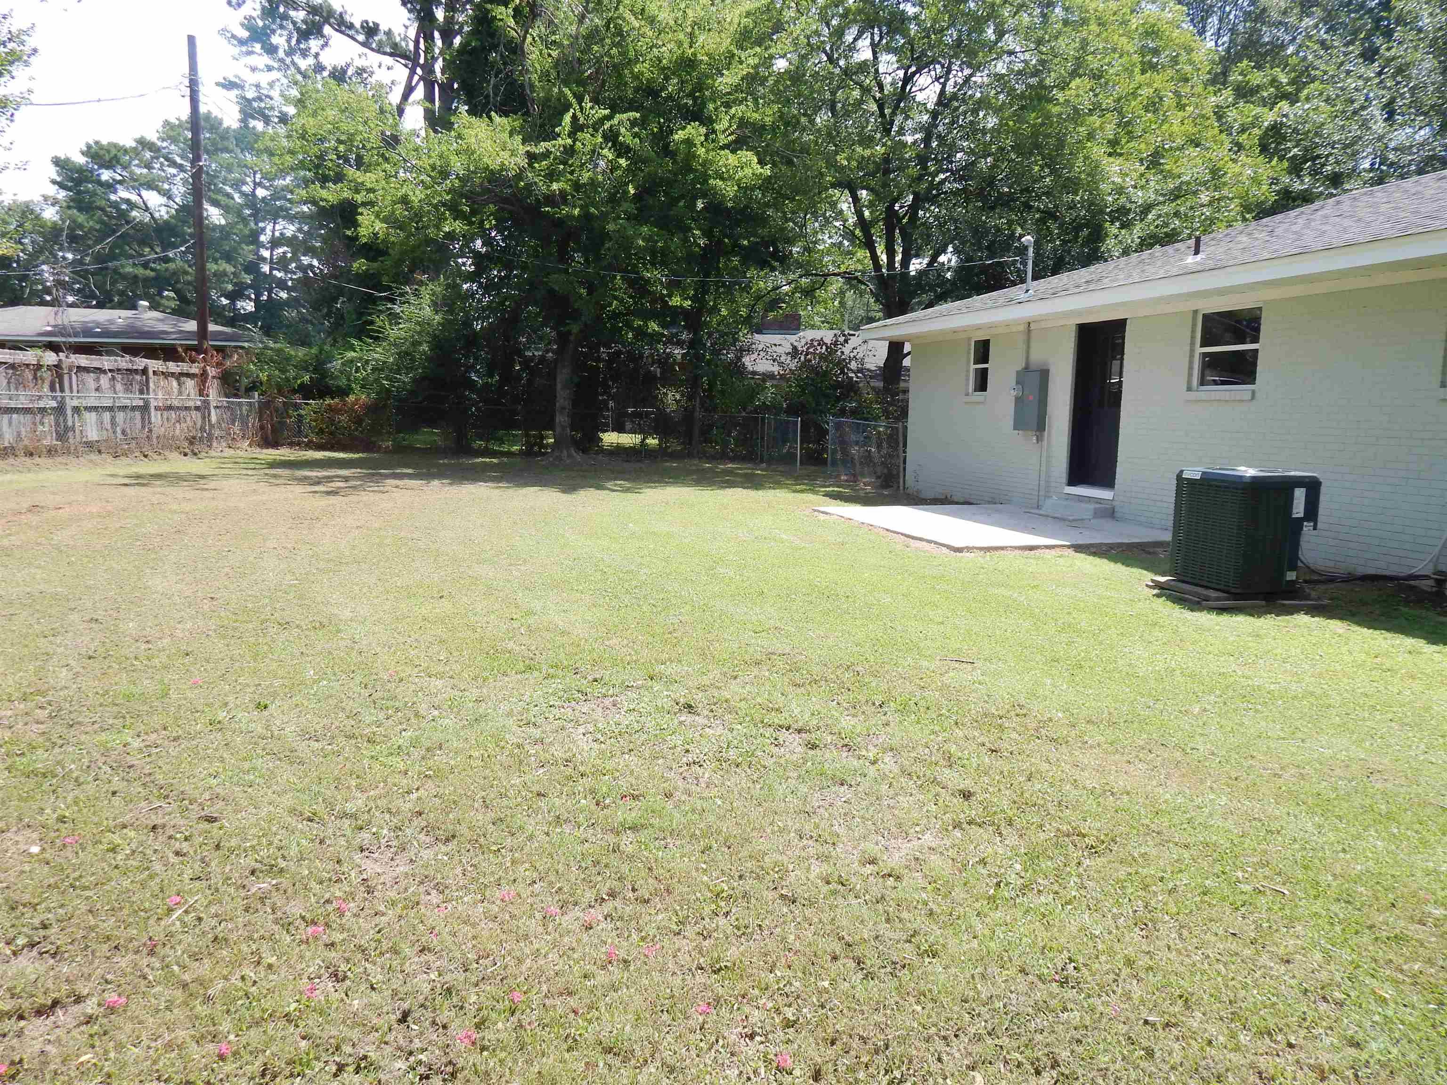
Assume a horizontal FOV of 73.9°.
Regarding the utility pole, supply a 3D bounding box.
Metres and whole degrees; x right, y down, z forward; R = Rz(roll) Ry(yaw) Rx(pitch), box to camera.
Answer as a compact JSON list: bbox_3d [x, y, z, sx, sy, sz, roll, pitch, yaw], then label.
[{"bbox_3d":[-11.575,-6.517,21.242,0.250,8.880,0.250,-2,8,-29],"label":"utility pole"}]

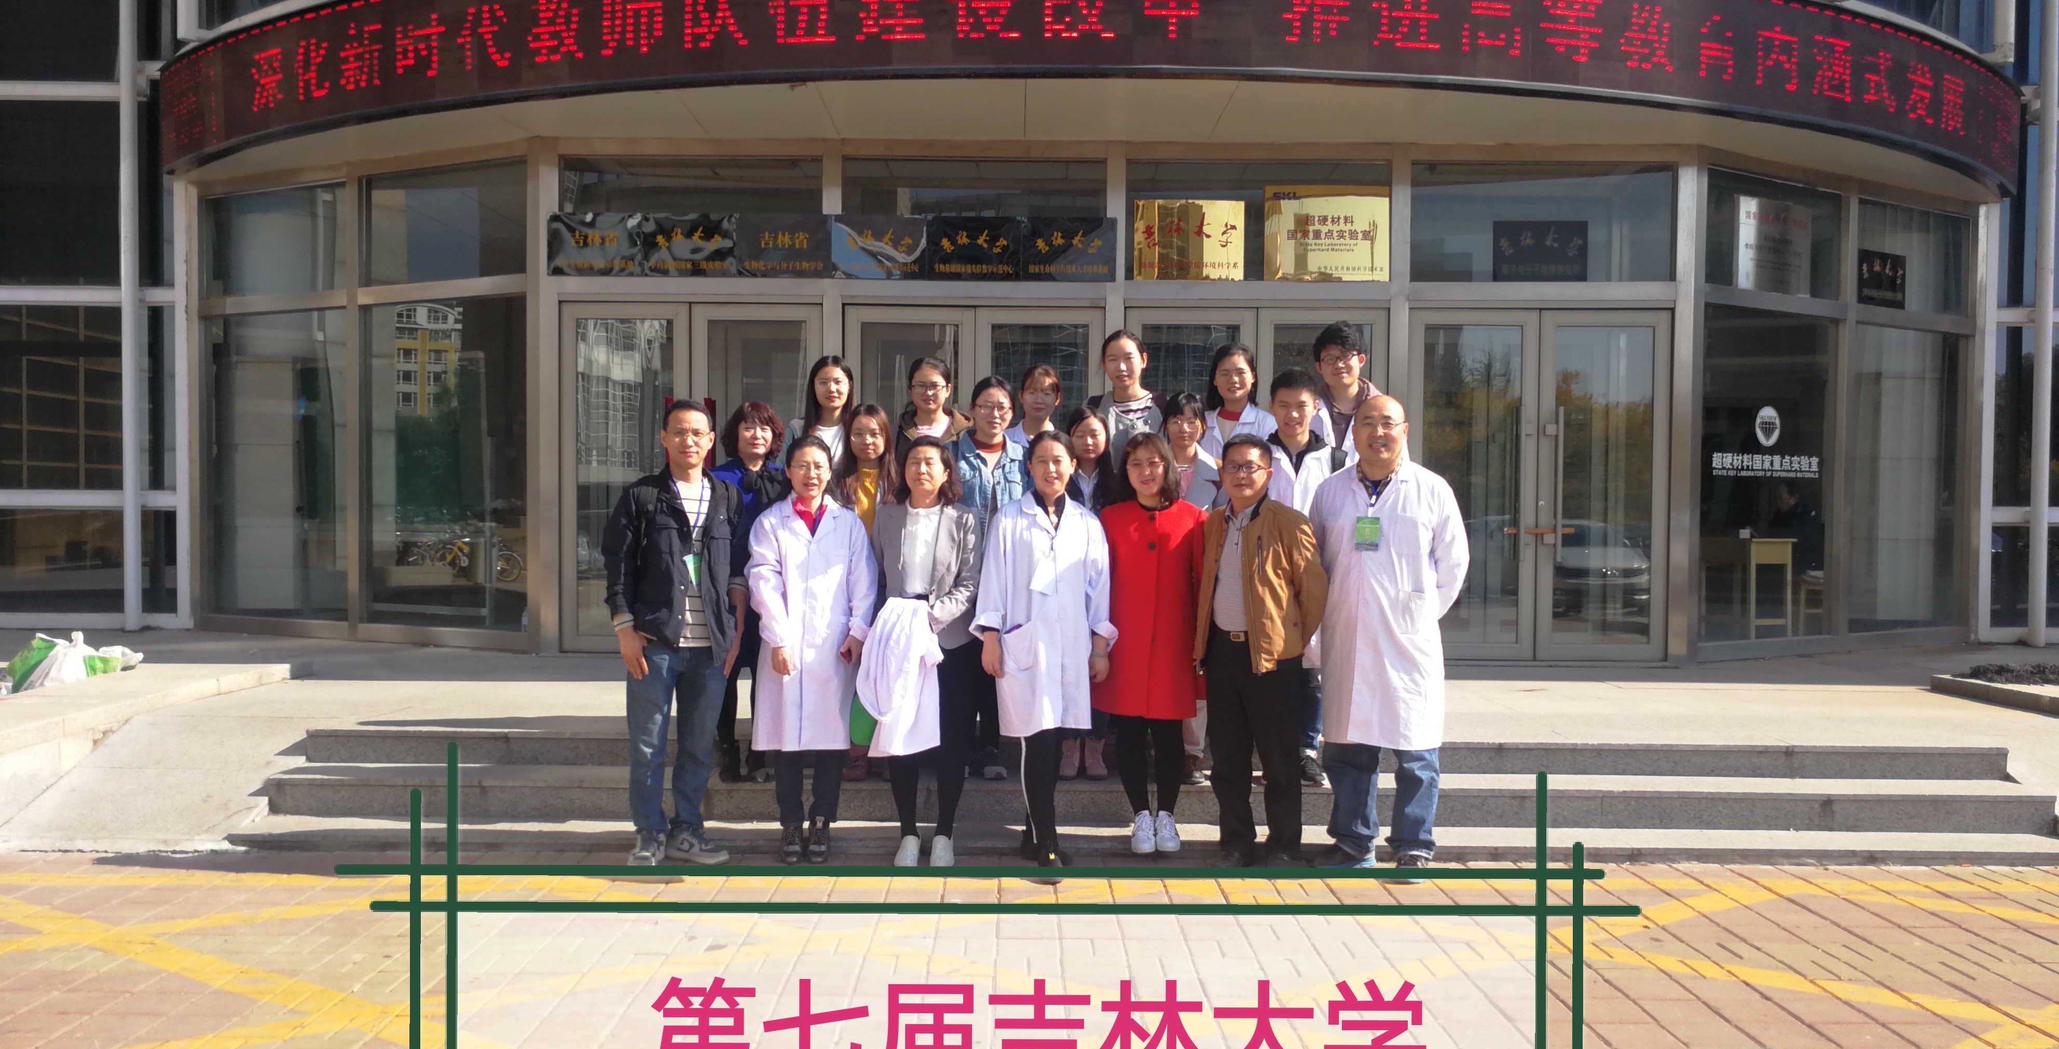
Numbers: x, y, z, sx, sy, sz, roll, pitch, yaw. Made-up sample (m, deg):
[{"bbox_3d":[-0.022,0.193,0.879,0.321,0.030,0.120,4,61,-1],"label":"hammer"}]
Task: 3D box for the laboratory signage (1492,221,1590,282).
[{"bbox_3d":[3.258,-1.742,10.230,0.600,0.395,0.030,0,1,0],"label":"laboratory signage"}]

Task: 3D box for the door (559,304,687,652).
[{"bbox_3d":[-2.582,-0.303,10.257,0.815,2.240,0.060,0,1,0],"label":"door"}]

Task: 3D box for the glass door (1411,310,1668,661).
[{"bbox_3d":[3.255,-0.252,10.257,1.645,2.240,0.060,0,1,0],"label":"glass door"}]

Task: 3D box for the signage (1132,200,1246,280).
[{"bbox_3d":[1.016,-1.798,10.169,0.700,0.505,0.030,0,1,0],"label":"signage"}]

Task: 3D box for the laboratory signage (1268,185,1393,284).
[{"bbox_3d":[1.889,-1.838,10.168,0.790,0.600,0.030,0,1,0],"label":"laboratory signage"}]

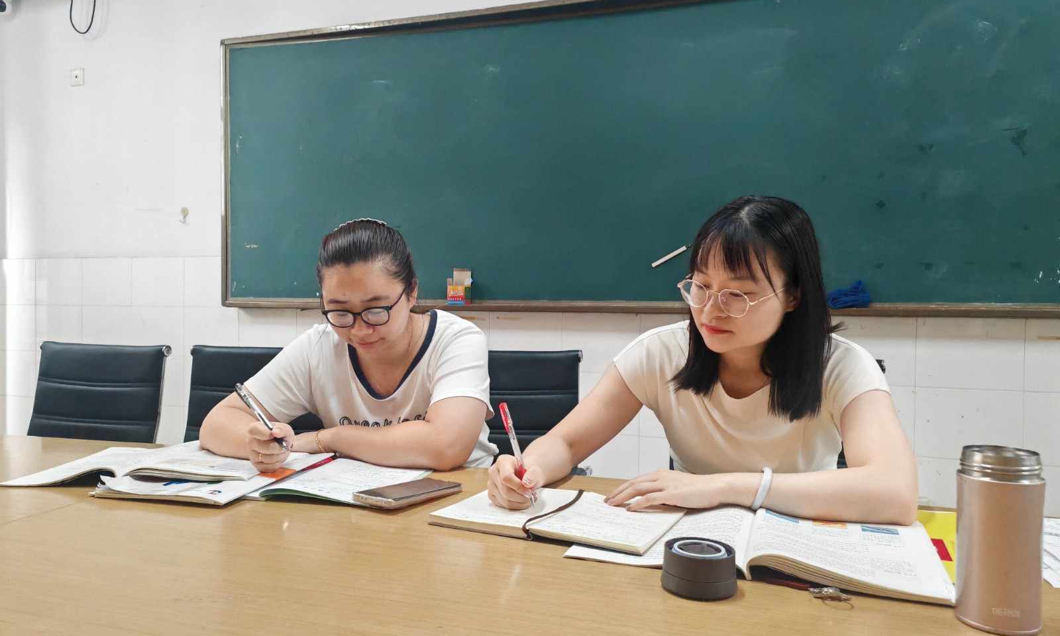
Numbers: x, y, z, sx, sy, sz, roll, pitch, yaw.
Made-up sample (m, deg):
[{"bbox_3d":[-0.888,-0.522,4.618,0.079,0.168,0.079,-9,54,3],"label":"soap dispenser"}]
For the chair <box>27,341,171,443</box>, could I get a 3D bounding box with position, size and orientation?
[{"bbox_3d":[-1.321,0.531,1.941,0.570,0.915,0.600,1,1,18],"label":"chair"}]

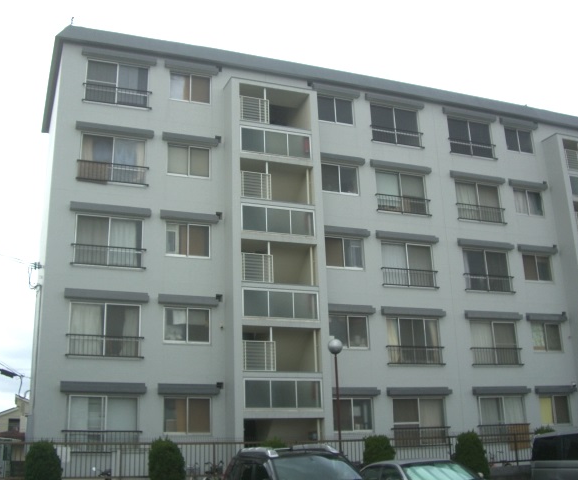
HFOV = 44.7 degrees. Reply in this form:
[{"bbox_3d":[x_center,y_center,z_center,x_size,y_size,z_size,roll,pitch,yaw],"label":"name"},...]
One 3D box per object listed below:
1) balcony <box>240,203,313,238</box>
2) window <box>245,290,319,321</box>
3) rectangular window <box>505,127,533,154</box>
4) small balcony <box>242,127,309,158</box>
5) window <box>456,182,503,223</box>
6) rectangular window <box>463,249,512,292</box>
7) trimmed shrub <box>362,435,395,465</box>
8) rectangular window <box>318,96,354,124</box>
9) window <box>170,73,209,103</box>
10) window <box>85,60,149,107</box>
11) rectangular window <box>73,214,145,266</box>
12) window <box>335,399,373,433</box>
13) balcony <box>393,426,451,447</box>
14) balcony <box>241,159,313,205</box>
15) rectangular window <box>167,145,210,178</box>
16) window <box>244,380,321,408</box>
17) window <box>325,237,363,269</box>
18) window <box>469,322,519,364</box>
[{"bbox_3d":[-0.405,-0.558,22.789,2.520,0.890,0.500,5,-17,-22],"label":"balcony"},{"bbox_3d":[-0.251,2.036,21.852,2.540,0.900,0.150,5,-17,-22],"label":"window"},{"bbox_3d":[9.497,-4.090,28.863,1.401,1.054,0.150,5,-17,-22],"label":"rectangular window"},{"bbox_3d":[-0.530,-3.123,23.609,2.527,0.886,0.700,5,-18,-21],"label":"small balcony"},{"bbox_3d":[7.198,-1.388,26.521,1.995,1.558,0.100,5,-18,-21],"label":"window"},{"bbox_3d":[7.221,1.136,25.497,2.030,1.563,0.150,5,-18,-21],"label":"rectangular window"},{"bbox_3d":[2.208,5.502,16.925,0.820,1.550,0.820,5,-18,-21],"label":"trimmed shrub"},{"bbox_3d":[1.723,-4.613,25.091,1.380,1.038,0.150,5,-18,-21],"label":"rectangular window"},{"bbox_3d":[-3.239,-5.024,23.207,1.400,1.038,0.150,5,-18,-21],"label":"window"},{"bbox_3d":[-5.433,-4.948,22.297,2.010,1.563,0.150,5,-18,-21],"label":"window"},{"bbox_3d":[-5.313,0.076,20.886,1.958,1.558,0.100,5,-18,-21],"label":"rectangular window"},{"bbox_3d":[2.077,5.640,22.741,1.446,1.054,0.150,5,-17,-22],"label":"window"},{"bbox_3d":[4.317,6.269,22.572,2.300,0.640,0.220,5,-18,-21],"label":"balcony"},{"bbox_3d":[-0.509,-1.677,23.248,2.580,1.520,0.800,5,-17,-22],"label":"balcony"},{"bbox_3d":[-3.240,-2.570,22.899,1.416,1.054,0.150,5,-17,-22],"label":"rectangular window"},{"bbox_3d":[-0.176,4.562,20.724,2.459,0.890,0.150,5,-18,-21],"label":"window"},{"bbox_3d":[1.905,0.452,24.202,1.447,1.074,0.150,5,-18,-21],"label":"window"},{"bbox_3d":[7.535,3.752,25.634,2.090,1.550,0.180,5,-17,-22],"label":"window"}]

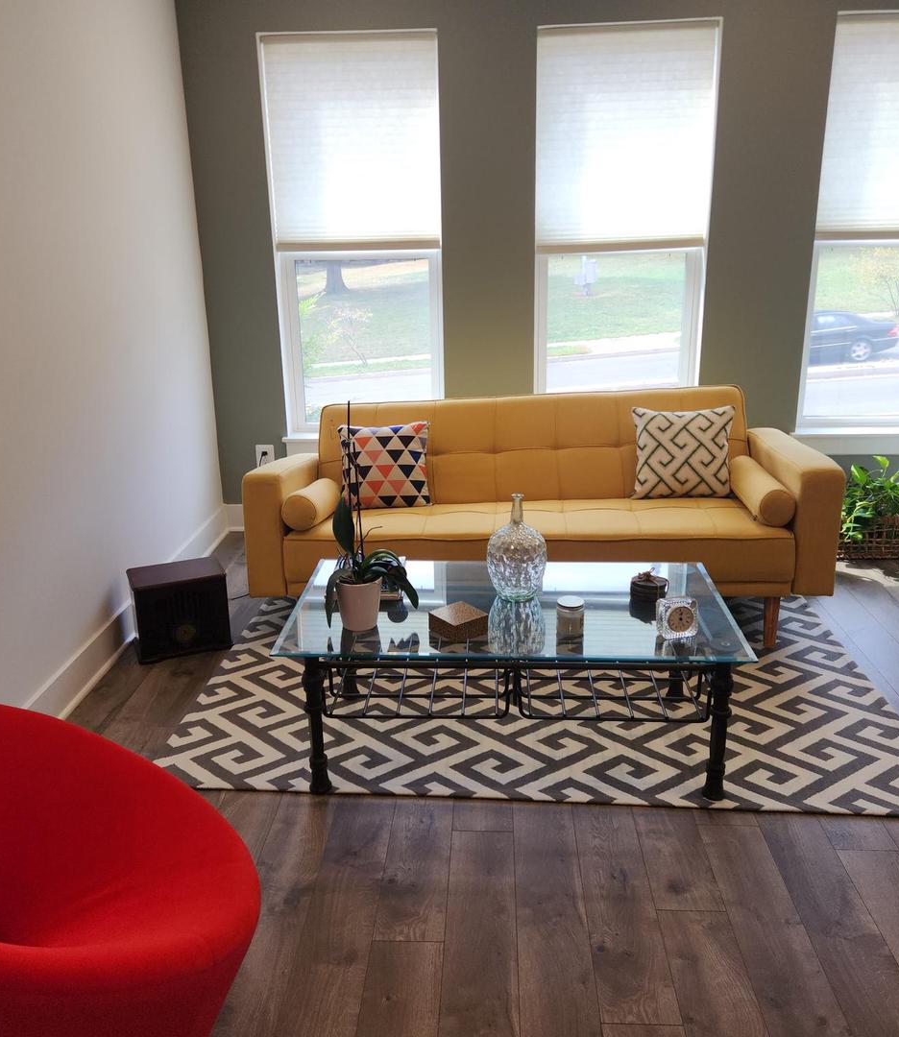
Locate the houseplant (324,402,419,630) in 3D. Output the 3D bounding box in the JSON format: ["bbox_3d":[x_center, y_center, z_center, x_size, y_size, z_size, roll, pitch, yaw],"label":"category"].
[{"bbox_3d":[-0.216,-0.002,2.399,0.255,0.605,0.200,0,17,3],"label":"houseplant"}]

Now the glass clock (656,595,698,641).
[{"bbox_3d":[0.583,0.252,2.374,0.098,0.106,0.050,-4,17,-9],"label":"glass clock"}]

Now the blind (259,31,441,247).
[{"bbox_3d":[-0.449,-1.751,4.316,0.790,0.945,0.050,0,17,3],"label":"blind"}]

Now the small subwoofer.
[{"bbox_3d":[-1.010,0.335,3.429,0.335,0.290,0.235,-9,19,-24],"label":"small subwoofer"}]

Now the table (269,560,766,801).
[{"bbox_3d":[0.174,0.453,2.674,1.215,0.450,0.710,0,17,4],"label":"table"}]

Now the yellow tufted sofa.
[{"bbox_3d":[0.322,-0.027,3.628,2.070,0.800,0.885,0,17,3],"label":"yellow tufted sofa"}]

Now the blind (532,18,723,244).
[{"bbox_3d":[0.805,-1.745,4.258,0.790,0.950,0.050,0,17,3],"label":"blind"}]

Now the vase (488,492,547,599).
[{"bbox_3d":[0.194,0.076,2.629,0.168,0.304,0.168,0,17,3],"label":"vase"}]

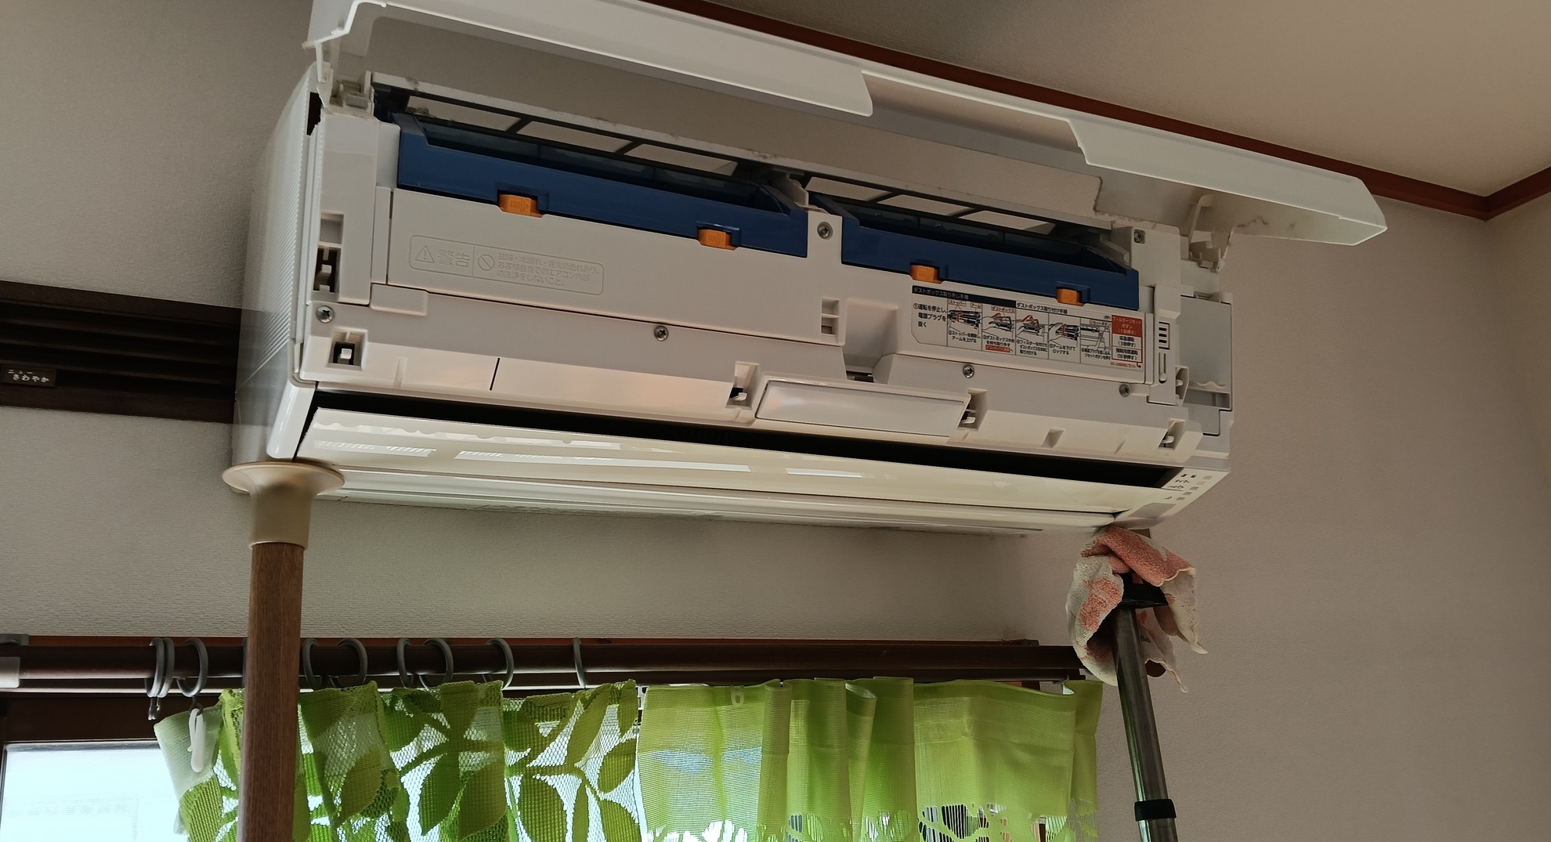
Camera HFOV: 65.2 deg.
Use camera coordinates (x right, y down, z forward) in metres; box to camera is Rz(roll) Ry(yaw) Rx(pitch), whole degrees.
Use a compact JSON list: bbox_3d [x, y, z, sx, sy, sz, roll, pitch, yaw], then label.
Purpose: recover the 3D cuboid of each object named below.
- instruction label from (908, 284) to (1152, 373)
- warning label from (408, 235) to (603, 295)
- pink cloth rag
[{"bbox_3d":[0.207,-0.072,0.973,0.230,0.044,0.002,5,-7,-26],"label":"instruction label"},{"bbox_3d":[-0.173,-0.101,0.789,0.126,0.021,0.002,5,-7,-26],"label":"warning label"},{"bbox_3d":[0.325,0.169,1.093,0.112,0.138,0.100,-8,-17,15],"label":"pink cloth rag"}]

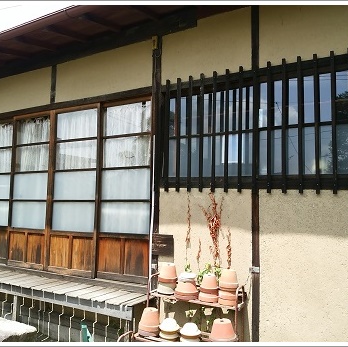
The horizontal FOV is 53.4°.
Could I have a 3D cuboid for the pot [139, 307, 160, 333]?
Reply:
[{"bbox_3d":[-0.183,1.121,2.627,0.161,0.177,0.161,1,-4,0],"label":"pot"}]

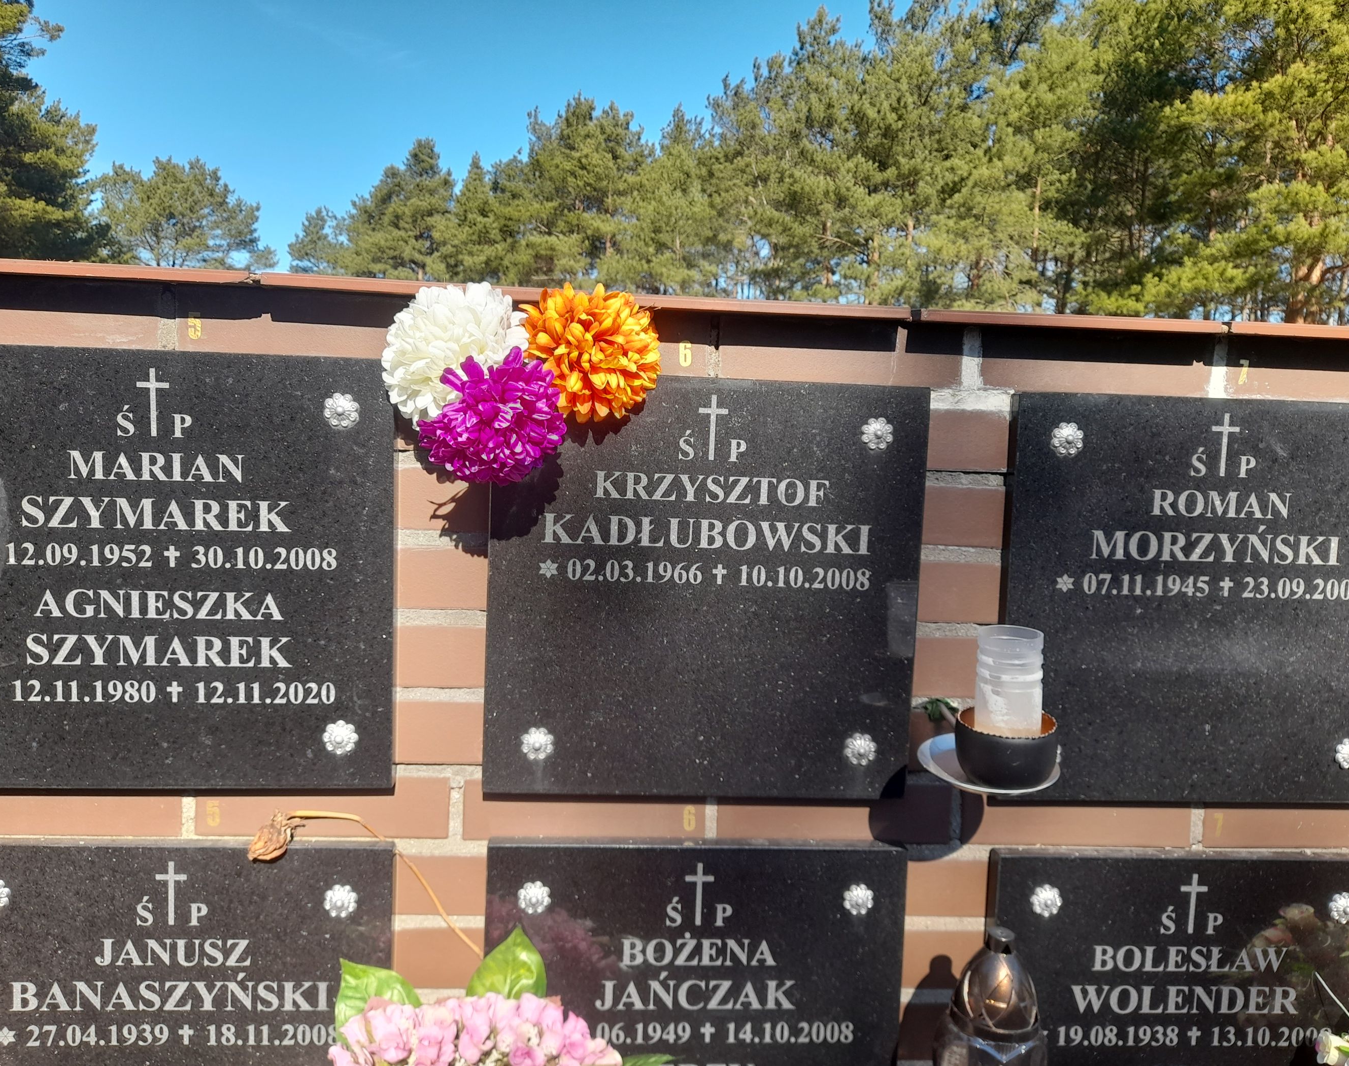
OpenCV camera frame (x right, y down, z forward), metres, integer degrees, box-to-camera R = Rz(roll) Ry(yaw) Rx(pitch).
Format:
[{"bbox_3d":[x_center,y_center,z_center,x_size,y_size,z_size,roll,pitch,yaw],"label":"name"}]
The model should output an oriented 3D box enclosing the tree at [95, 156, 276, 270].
[{"bbox_3d":[-18.312,-8.273,38.500,6.877,11.418,6.405,0,6,-25],"label":"tree"}]

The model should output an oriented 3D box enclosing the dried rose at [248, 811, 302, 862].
[{"bbox_3d":[-0.384,0.292,0.987,0.050,0.048,0.036,2,5,-4],"label":"dried rose"}]

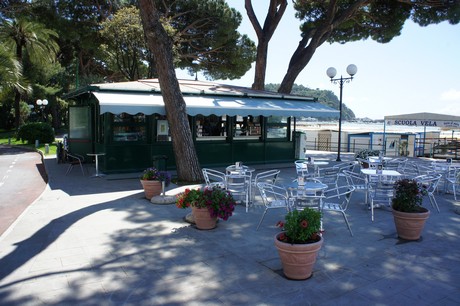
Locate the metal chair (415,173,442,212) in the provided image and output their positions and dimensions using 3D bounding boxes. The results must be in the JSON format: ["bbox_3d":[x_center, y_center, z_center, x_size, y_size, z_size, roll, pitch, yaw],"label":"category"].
[{"bbox_3d":[3.911,0.787,7.023,0.560,0.735,0.550,2,5,18],"label":"metal chair"}]

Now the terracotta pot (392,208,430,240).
[{"bbox_3d":[2.807,1.086,5.368,0.508,0.439,0.508,0,5,0],"label":"terracotta pot"}]

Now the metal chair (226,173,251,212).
[{"bbox_3d":[0.167,0.773,7.047,0.540,0.740,0.570,1,5,7],"label":"metal chair"}]

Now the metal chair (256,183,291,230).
[{"bbox_3d":[0.776,0.896,5.826,0.560,0.735,0.550,1,5,9],"label":"metal chair"}]

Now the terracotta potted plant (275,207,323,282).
[{"bbox_3d":[0.805,1.038,4.037,0.559,0.778,0.559,0,5,0],"label":"terracotta potted plant"}]

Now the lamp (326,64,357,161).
[{"bbox_3d":[4.935,-1.731,15.415,0.480,4.222,1.600,-4,6,-34],"label":"lamp"}]

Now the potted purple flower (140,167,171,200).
[{"bbox_3d":[-1.713,0.675,7.993,0.670,0.750,0.600,0,5,0],"label":"potted purple flower"}]

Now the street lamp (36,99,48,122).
[{"bbox_3d":[-19.369,-3.428,35.837,1.500,4.185,0.480,3,6,28],"label":"street lamp"}]

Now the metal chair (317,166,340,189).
[{"bbox_3d":[2.267,0.685,8.113,0.540,0.740,0.570,-1,5,-10],"label":"metal chair"}]

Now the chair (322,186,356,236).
[{"bbox_3d":[1.706,0.919,5.484,0.570,0.740,0.540,1,5,11],"label":"chair"}]

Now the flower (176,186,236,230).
[{"bbox_3d":[-0.404,0.921,5.865,1.011,0.678,0.809,0,5,0],"label":"flower"}]

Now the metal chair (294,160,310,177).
[{"bbox_3d":[1.958,0.610,8.940,0.540,0.740,0.570,-3,6,-28],"label":"metal chair"}]

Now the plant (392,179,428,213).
[{"bbox_3d":[2.777,0.650,5.349,0.530,0.500,0.500,3,6,28],"label":"plant"}]

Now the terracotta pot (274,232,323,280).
[{"bbox_3d":[0.805,1.210,4.053,0.559,0.432,0.559,0,5,0],"label":"terracotta pot"}]

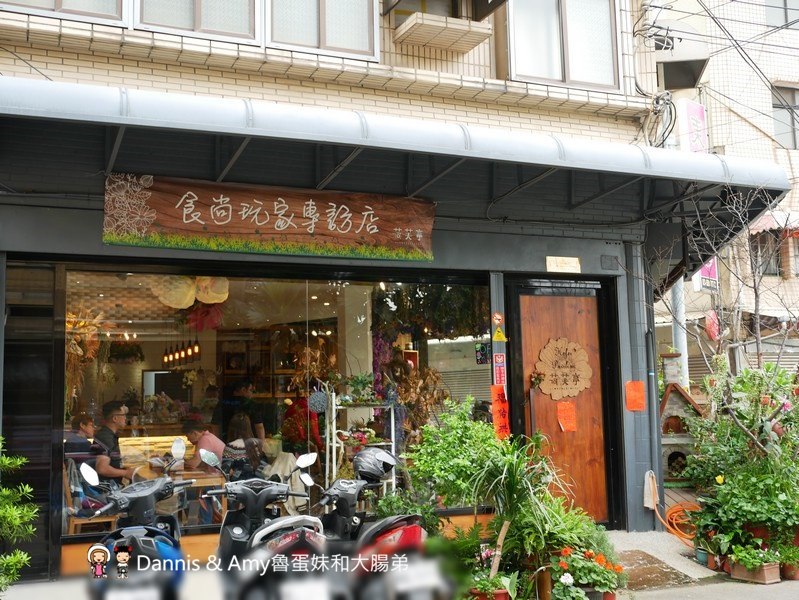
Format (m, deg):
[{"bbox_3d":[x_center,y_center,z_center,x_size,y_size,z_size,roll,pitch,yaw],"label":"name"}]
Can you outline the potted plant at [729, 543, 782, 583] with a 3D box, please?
[{"bbox_3d":[2.902,2.135,7.541,0.220,0.280,0.370,3,-8,-35],"label":"potted plant"}]

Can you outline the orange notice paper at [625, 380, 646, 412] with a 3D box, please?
[{"bbox_3d":[2.379,0.968,9.265,0.213,0.300,0.010,1,-7,-23],"label":"orange notice paper"}]

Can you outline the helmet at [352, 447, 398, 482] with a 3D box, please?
[{"bbox_3d":[-0.159,1.090,6.100,0.310,0.250,0.250,10,-4,13],"label":"helmet"}]

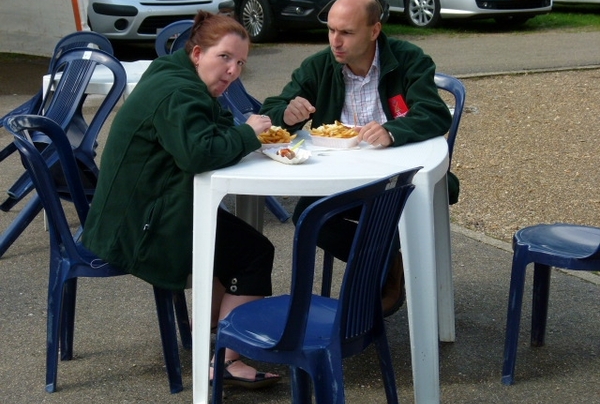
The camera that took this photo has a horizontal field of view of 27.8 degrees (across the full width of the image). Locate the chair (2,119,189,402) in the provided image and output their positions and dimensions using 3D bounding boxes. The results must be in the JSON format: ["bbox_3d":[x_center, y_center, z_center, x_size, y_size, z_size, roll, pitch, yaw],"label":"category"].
[{"bbox_3d":[-0.636,0.137,3.923,0.540,0.870,0.460,-2,13,-2],"label":"chair"}]

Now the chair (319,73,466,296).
[{"bbox_3d":[0.364,-0.038,4.557,0.460,0.870,0.540,4,14,24],"label":"chair"}]

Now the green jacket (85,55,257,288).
[{"bbox_3d":[-0.433,-0.109,3.848,0.580,0.730,0.530,-2,13,-2],"label":"green jacket"}]

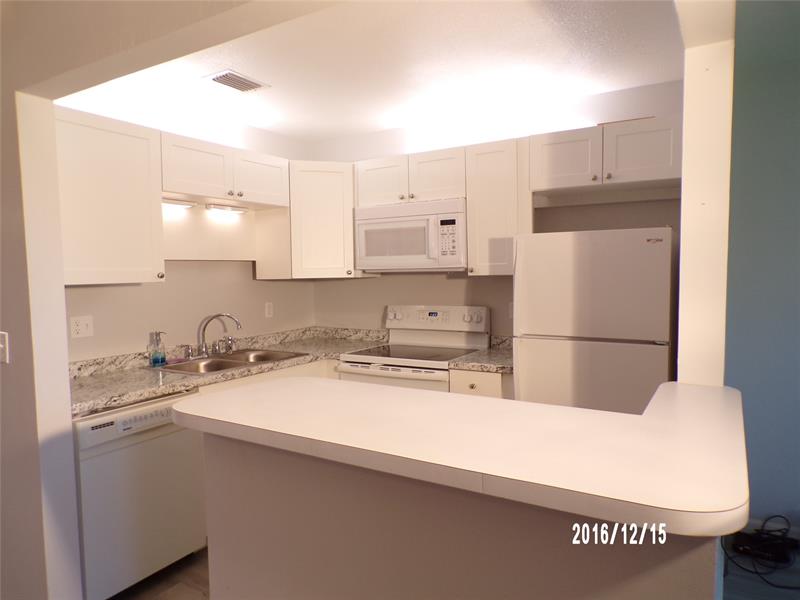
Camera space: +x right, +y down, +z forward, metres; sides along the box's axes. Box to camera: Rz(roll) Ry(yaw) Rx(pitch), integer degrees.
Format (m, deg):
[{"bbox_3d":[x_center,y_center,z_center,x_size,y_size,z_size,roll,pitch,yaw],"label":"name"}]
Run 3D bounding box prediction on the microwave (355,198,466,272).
[{"bbox_3d":[0.139,-0.394,3.539,0.760,0.407,0.395,1,3,31],"label":"microwave"}]

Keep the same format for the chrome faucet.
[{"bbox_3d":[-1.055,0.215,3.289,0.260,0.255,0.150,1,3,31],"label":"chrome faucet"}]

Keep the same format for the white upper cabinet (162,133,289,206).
[{"bbox_3d":[-1.091,-0.723,3.248,0.328,0.298,0.918,1,4,31],"label":"white upper cabinet"}]

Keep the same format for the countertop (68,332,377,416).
[{"bbox_3d":[-0.925,0.327,3.201,0.700,0.108,2.180,1,4,31],"label":"countertop"}]

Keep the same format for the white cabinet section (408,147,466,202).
[{"bbox_3d":[0.307,-0.763,3.498,0.388,0.298,0.320,1,4,32],"label":"white cabinet section"}]

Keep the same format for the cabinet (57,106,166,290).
[{"bbox_3d":[-1.488,-0.452,2.609,0.328,0.753,0.615,1,4,31],"label":"cabinet"}]

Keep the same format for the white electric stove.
[{"bbox_3d":[0.111,0.649,3.447,0.756,1.185,0.670,1,3,31],"label":"white electric stove"}]

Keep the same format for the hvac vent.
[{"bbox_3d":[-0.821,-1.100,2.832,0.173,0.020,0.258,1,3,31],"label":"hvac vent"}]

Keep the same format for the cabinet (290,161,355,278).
[{"bbox_3d":[-0.562,-0.537,3.832,0.450,0.753,0.450,-2,3,-13],"label":"cabinet"}]

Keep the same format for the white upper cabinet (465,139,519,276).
[{"bbox_3d":[0.606,-0.520,3.283,0.311,0.755,0.331,1,3,31],"label":"white upper cabinet"}]

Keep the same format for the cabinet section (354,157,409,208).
[{"bbox_3d":[-0.037,-0.770,3.714,0.424,0.298,0.320,1,4,32],"label":"cabinet section"}]

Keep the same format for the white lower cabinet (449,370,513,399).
[{"bbox_3d":[0.594,0.800,3.211,0.353,0.876,0.630,1,4,31],"label":"white lower cabinet"}]

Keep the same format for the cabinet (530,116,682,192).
[{"bbox_3d":[1.117,-0.742,2.957,0.758,0.294,0.331,1,3,31],"label":"cabinet"}]

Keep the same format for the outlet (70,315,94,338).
[{"bbox_3d":[-1.600,0.137,2.804,0.011,0.114,0.114,1,4,31],"label":"outlet"}]

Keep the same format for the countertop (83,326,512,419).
[{"bbox_3d":[-0.453,0.334,2.887,1.830,0.126,2.200,1,3,31],"label":"countertop"}]

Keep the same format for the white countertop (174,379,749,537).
[{"bbox_3d":[0.188,0.297,1.562,1.337,0.040,1.002,1,4,31],"label":"white countertop"}]

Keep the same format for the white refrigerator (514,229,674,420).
[{"bbox_3d":[1.039,0.462,2.853,0.693,1.580,0.715,1,4,31],"label":"white refrigerator"}]

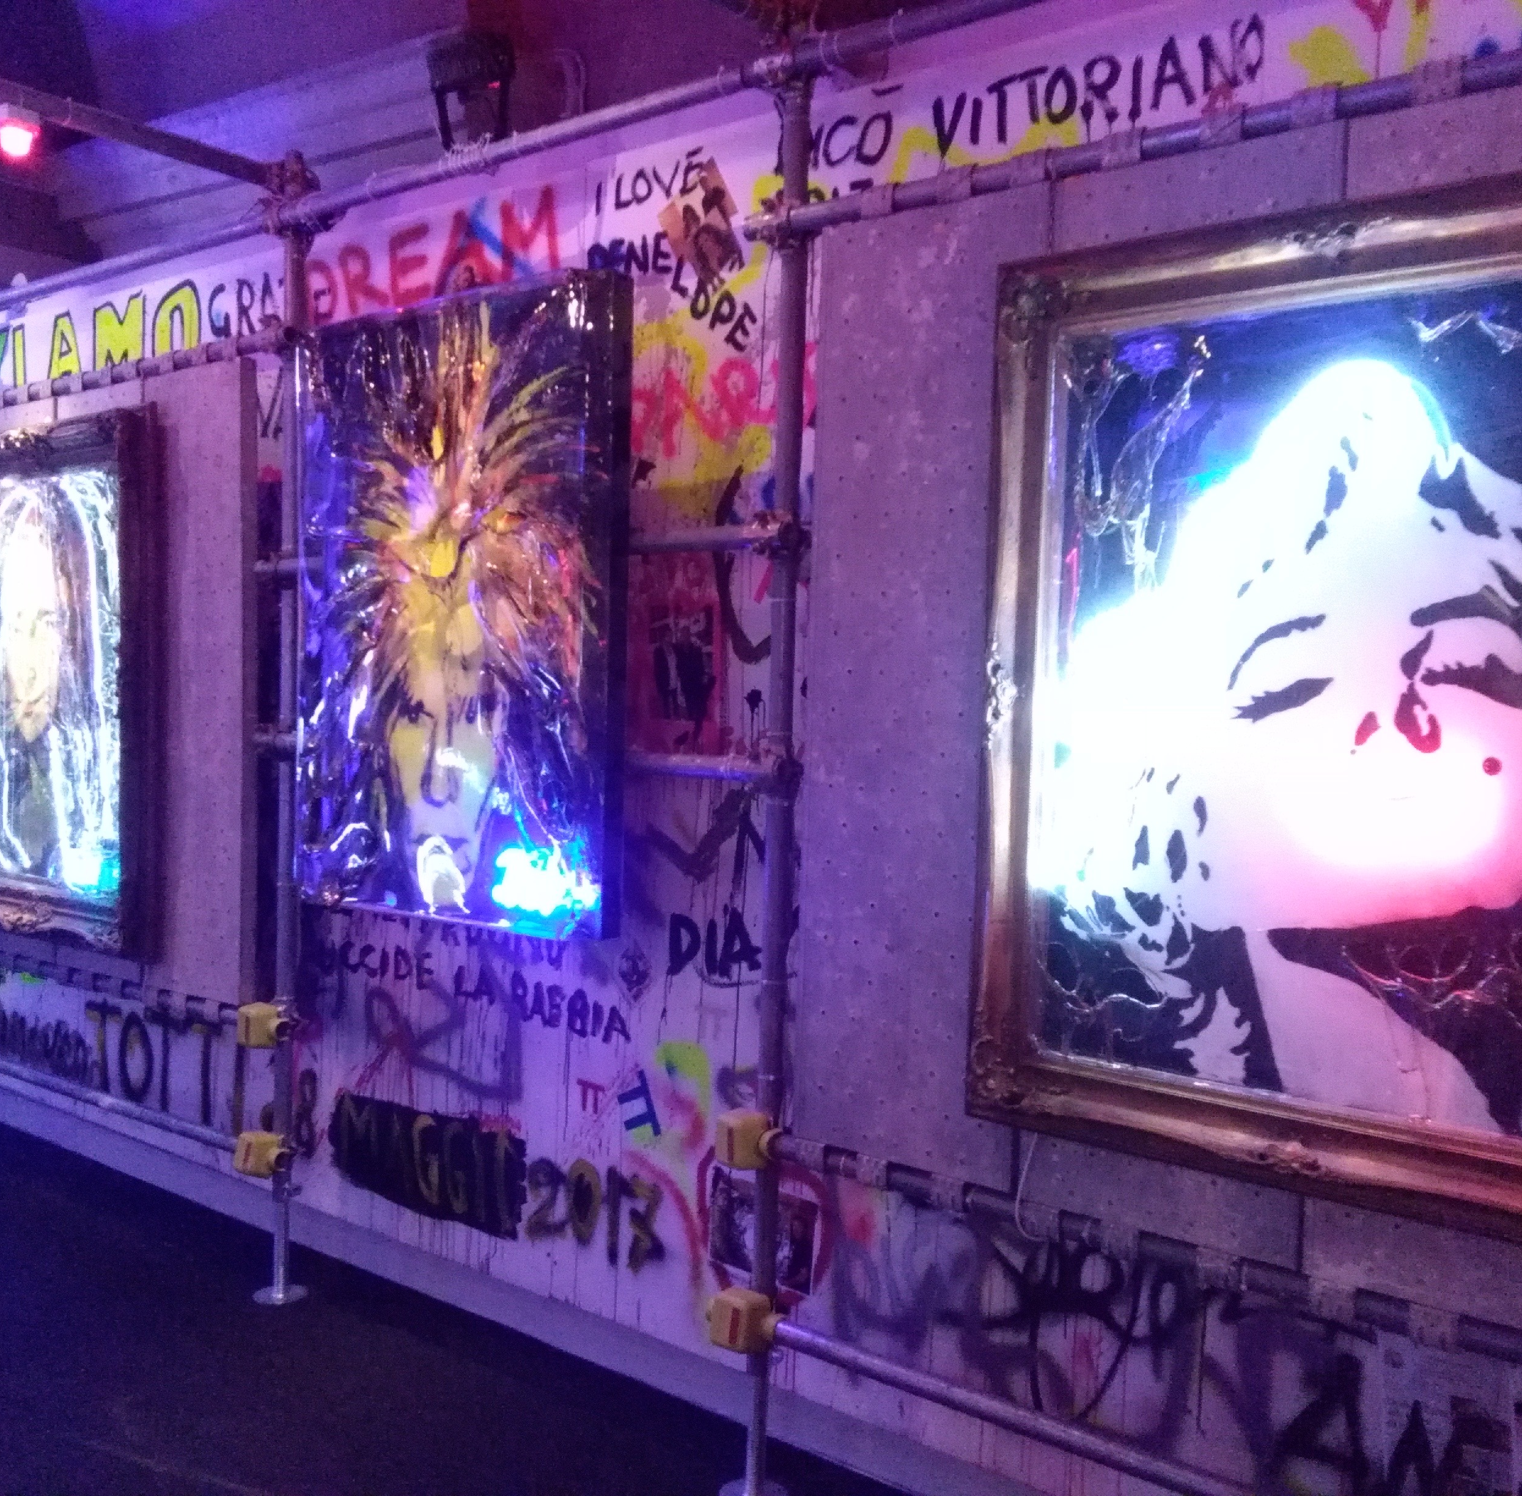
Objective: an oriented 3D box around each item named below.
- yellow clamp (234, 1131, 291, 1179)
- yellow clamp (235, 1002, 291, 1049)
[{"bbox_3d":[-1.331,1.086,4.307,0.112,0.100,0.088,4,4,40],"label":"yellow clamp"},{"bbox_3d":[-1.324,0.738,4.291,0.112,0.100,0.088,4,4,40],"label":"yellow clamp"}]

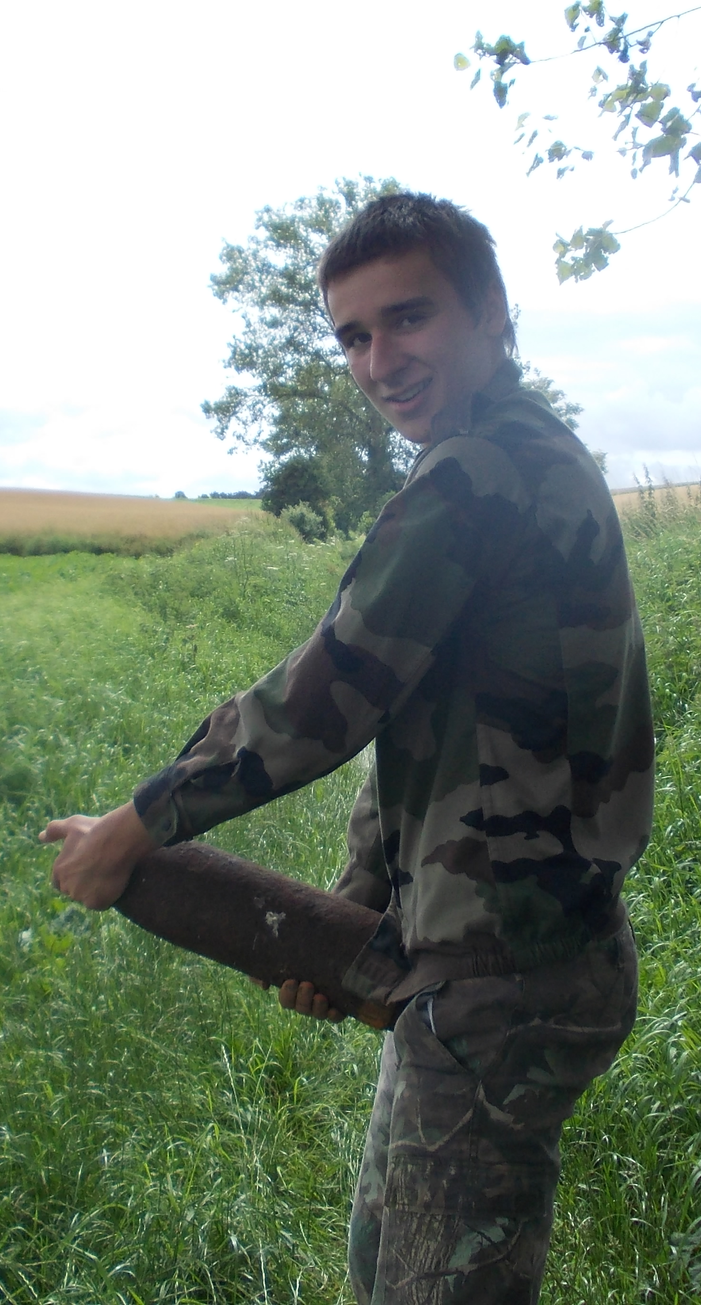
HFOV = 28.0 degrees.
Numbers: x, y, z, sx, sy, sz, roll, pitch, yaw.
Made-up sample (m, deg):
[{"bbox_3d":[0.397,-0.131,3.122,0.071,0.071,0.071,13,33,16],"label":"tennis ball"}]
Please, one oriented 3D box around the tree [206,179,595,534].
[{"bbox_3d":[1.480,-8.820,42.300,11.300,10.600,10.200,0,6,0],"label":"tree"}]

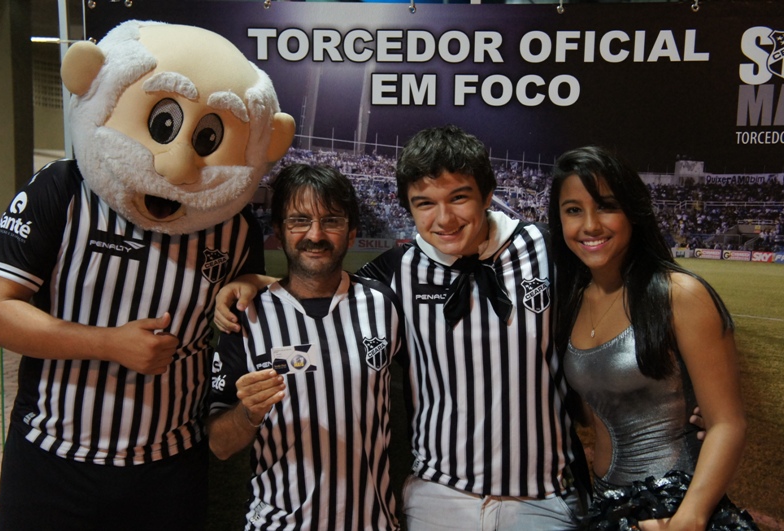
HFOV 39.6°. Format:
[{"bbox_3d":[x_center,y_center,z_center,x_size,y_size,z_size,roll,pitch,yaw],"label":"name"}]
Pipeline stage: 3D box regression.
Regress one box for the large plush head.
[{"bbox_3d":[-0.432,-0.266,2.130,0.465,0.415,0.420,17,14,-22],"label":"large plush head"}]

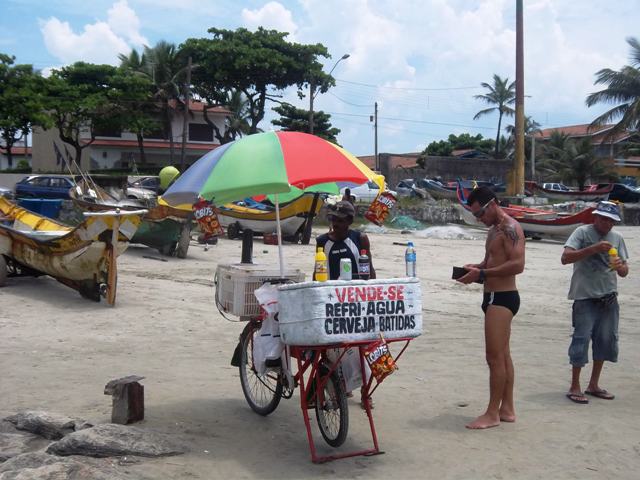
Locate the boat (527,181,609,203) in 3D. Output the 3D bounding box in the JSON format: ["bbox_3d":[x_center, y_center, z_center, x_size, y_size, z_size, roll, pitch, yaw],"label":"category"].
[{"bbox_3d":[17.296,-3.349,60.000,5.900,1.300,1.500,0,2,5],"label":"boat"}]

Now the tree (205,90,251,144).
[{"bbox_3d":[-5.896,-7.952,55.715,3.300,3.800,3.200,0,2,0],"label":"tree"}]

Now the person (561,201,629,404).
[{"bbox_3d":[2.181,0.461,6.905,0.520,1.580,0.380,0,2,-9],"label":"person"}]

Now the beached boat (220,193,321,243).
[{"bbox_3d":[-2.000,-0.714,27.000,1.900,1.650,6.200,-2,4,-35],"label":"beached boat"}]

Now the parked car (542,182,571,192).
[{"bbox_3d":[19.695,-3.867,70.000,3.900,1.470,1.650,0,2,15],"label":"parked car"}]

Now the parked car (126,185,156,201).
[{"bbox_3d":[-11.994,-3.209,55.000,4.100,1.450,1.680,1,2,20],"label":"parked car"}]

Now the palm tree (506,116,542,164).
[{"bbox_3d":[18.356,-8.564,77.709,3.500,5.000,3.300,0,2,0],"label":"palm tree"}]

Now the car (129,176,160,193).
[{"bbox_3d":[-12.016,-3.526,59.500,4.100,1.430,1.650,0,2,-2],"label":"car"}]

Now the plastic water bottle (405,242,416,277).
[{"bbox_3d":[0.557,0.120,5.350,0.067,0.212,0.067,0,3,0],"label":"plastic water bottle"}]

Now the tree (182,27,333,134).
[{"bbox_3d":[-4.603,-9.832,64.000,11.000,11.600,9.500,0,2,0],"label":"tree"}]

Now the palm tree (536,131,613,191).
[{"bbox_3d":[17.053,-4.906,58.000,4.900,4.600,4.900,0,3,0],"label":"palm tree"}]

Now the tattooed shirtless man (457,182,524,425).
[{"bbox_3d":[1.180,0.455,6.074,0.460,1.660,0.430,-1,3,-21],"label":"tattooed shirtless man"}]

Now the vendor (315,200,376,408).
[{"bbox_3d":[0.205,0.457,6.745,0.500,1.600,0.340,0,2,9],"label":"vendor"}]

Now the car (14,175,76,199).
[{"bbox_3d":[-13.593,-2.615,45.000,4.050,1.400,1.660,-2,4,-33],"label":"car"}]

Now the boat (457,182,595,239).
[{"bbox_3d":[6.500,-0.916,27.990,2.000,1.800,6.800,-2,3,-30],"label":"boat"}]

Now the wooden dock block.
[{"bbox_3d":[-1.388,1.138,6.200,0.170,0.310,0.250,1,2,32],"label":"wooden dock block"}]

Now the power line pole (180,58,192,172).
[{"bbox_3d":[-8.386,-7.557,54.731,0.300,8.200,0.300,3,2,0],"label":"power line pole"}]

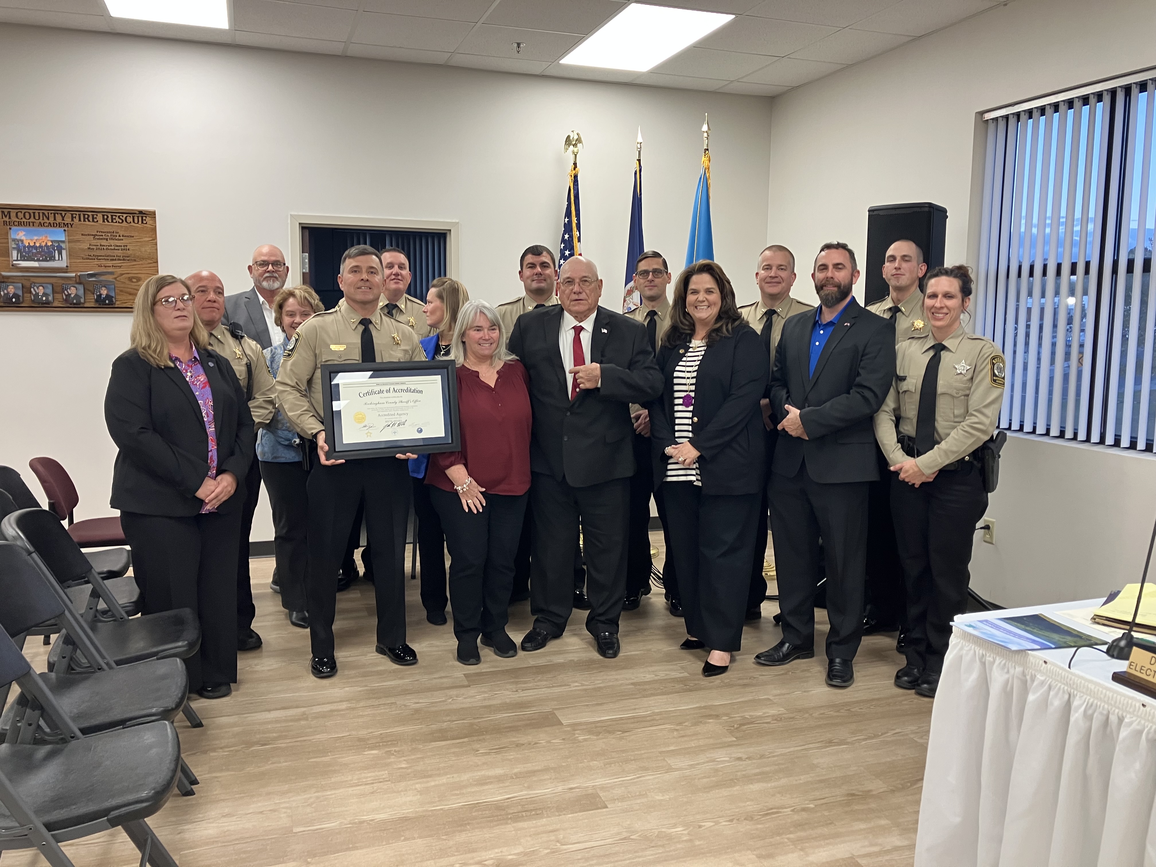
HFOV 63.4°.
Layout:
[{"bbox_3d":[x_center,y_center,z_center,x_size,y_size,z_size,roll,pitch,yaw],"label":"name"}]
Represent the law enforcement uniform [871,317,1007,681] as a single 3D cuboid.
[{"bbox_3d":[1.459,0.287,3.821,0.500,1.439,0.360,7,9,40],"label":"law enforcement uniform"}]

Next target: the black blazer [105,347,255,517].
[{"bbox_3d":[-1.545,-0.012,3.649,0.370,0.661,0.520,7,10,41],"label":"black blazer"}]

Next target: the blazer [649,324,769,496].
[{"bbox_3d":[0.573,-0.100,4.052,0.530,0.724,0.370,6,9,36],"label":"blazer"}]

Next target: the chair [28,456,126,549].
[{"bbox_3d":[-2.359,0.496,4.603,0.580,0.800,0.500,-2,8,-19],"label":"chair"}]

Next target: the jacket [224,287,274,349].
[{"bbox_3d":[-1.619,-0.340,4.829,0.540,0.817,0.330,-3,8,-24],"label":"jacket"}]

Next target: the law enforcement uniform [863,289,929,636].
[{"bbox_3d":[1.506,0.131,4.339,0.540,1.580,0.330,6,9,34],"label":"law enforcement uniform"}]

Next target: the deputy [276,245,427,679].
[{"bbox_3d":[-0.953,0.107,4.004,0.600,1.790,0.420,-3,8,-27],"label":"deputy"}]

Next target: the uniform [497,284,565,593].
[{"bbox_3d":[-0.220,0.058,4.993,0.540,1.590,0.330,0,8,-8],"label":"uniform"}]

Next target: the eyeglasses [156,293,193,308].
[{"bbox_3d":[-1.551,-0.498,3.556,0.142,0.050,0.145,-16,9,-43],"label":"eyeglasses"}]

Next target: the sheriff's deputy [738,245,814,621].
[{"bbox_3d":[0.991,0.002,4.738,0.540,1.860,0.360,4,8,20],"label":"sheriff's deputy"}]

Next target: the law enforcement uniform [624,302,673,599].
[{"bbox_3d":[0.405,0.080,4.800,0.530,1.558,0.340,1,7,6],"label":"law enforcement uniform"}]

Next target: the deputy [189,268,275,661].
[{"bbox_3d":[-1.599,0.130,4.181,0.550,1.680,0.380,-4,9,-33],"label":"deputy"}]

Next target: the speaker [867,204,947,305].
[{"bbox_3d":[1.676,-0.856,4.801,0.330,0.585,0.310,6,9,35],"label":"speaker"}]

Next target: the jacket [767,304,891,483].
[{"bbox_3d":[1.100,-0.177,4.048,0.530,0.780,0.340,7,10,40],"label":"jacket"}]

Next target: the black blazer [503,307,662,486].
[{"bbox_3d":[0.019,-0.154,4.078,0.680,0.808,0.430,2,7,8],"label":"black blazer"}]

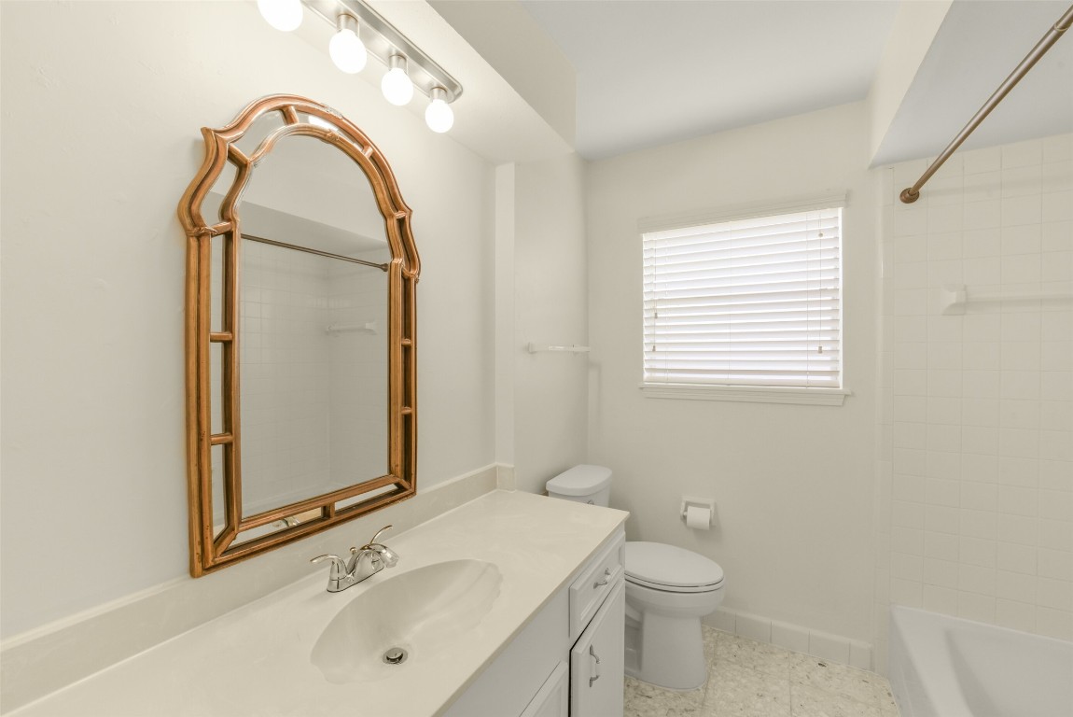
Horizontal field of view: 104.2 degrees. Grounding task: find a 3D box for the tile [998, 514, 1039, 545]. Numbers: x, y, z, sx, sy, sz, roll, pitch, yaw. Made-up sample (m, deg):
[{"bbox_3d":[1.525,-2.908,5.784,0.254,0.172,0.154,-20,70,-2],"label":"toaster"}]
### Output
[{"bbox_3d":[1.818,0.644,1.581,0.108,0.108,0.009,0,1,27],"label":"tile"}]

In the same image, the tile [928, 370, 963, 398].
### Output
[{"bbox_3d":[1.630,0.098,1.674,0.108,0.108,0.009,0,1,27],"label":"tile"}]

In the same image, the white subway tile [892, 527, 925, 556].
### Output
[{"bbox_3d":[1.544,0.757,1.736,0.107,0.108,0.010,0,0,27],"label":"white subway tile"}]

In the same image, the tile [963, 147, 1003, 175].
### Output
[{"bbox_3d":[1.735,-0.767,1.623,0.107,0.093,0.010,0,0,27],"label":"tile"}]

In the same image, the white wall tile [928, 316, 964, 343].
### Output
[{"bbox_3d":[1.631,-0.120,1.672,0.108,0.108,0.009,0,1,27],"label":"white wall tile"}]

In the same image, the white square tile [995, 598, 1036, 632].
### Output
[{"bbox_3d":[1.832,0.979,1.591,0.107,0.104,0.009,0,0,30],"label":"white square tile"}]

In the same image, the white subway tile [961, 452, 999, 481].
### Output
[{"bbox_3d":[1.732,0.429,1.634,0.107,0.108,0.009,0,1,27],"label":"white subway tile"}]

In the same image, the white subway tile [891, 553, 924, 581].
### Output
[{"bbox_3d":[1.542,0.866,1.736,0.107,0.108,0.009,0,1,27],"label":"white subway tile"}]

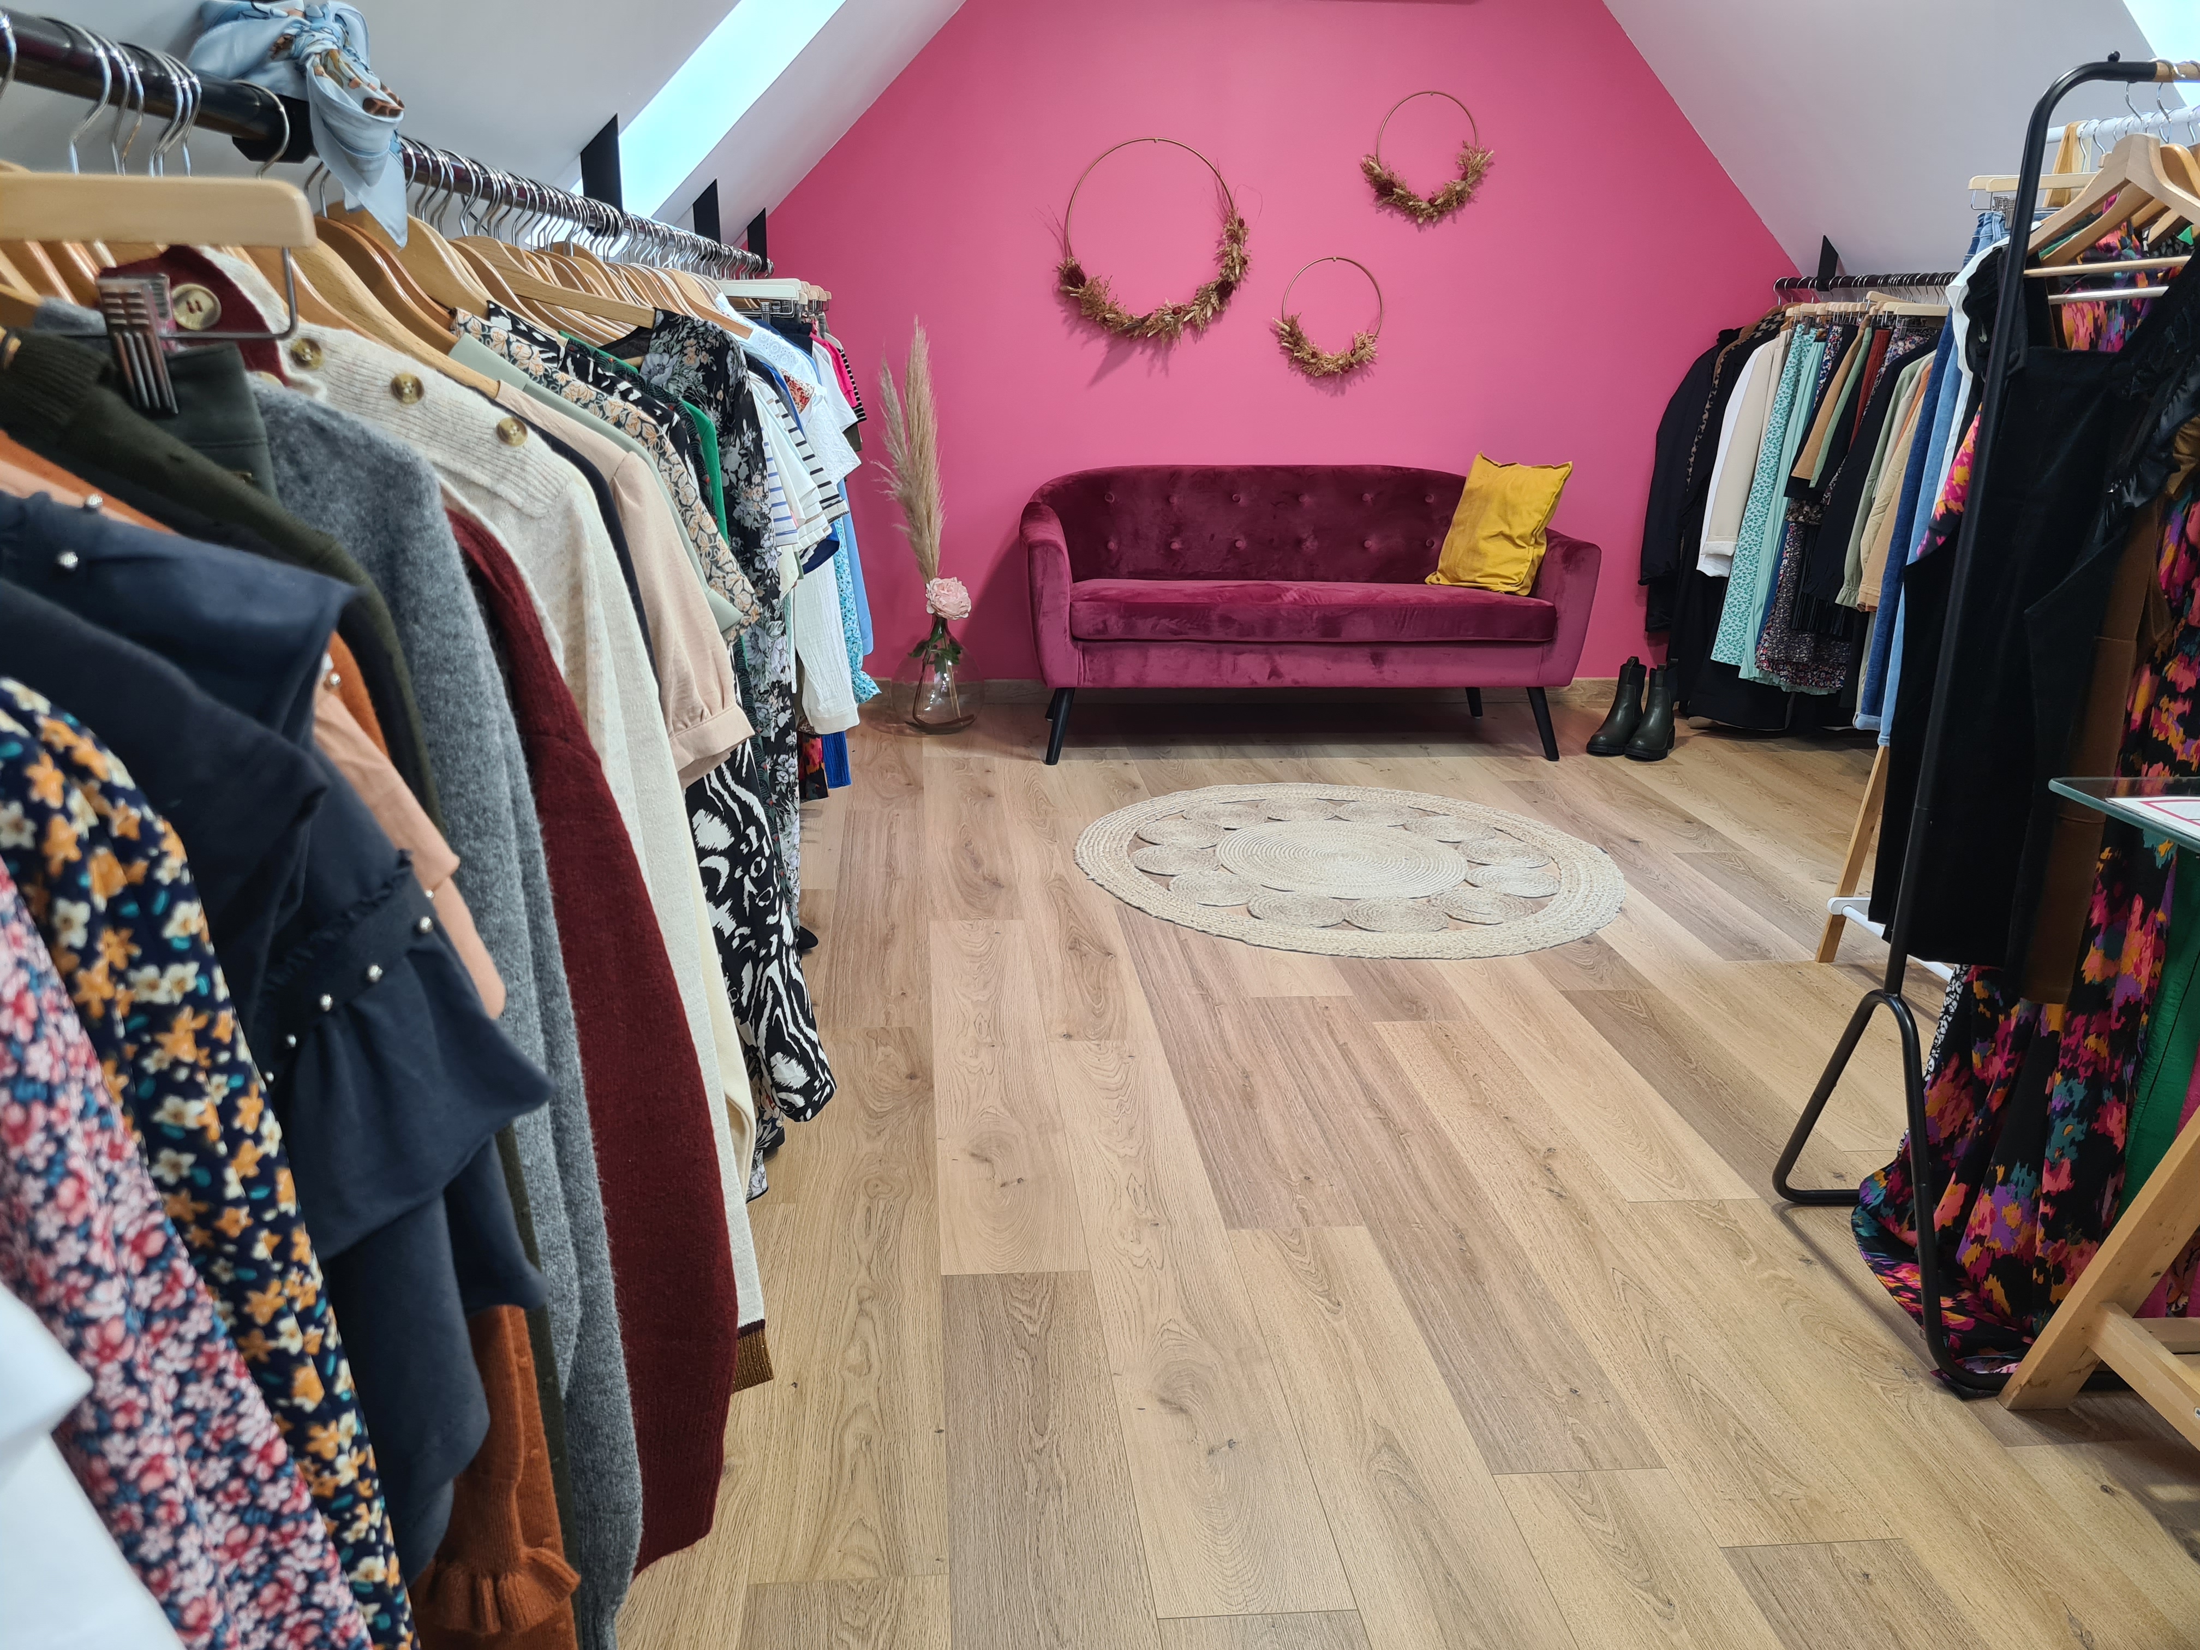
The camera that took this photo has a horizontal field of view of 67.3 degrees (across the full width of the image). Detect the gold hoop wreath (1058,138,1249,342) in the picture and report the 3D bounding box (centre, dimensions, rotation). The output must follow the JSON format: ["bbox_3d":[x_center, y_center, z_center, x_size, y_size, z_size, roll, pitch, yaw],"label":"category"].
[{"bbox_3d":[0.157,-1.696,4.809,0.560,0.561,0.070,-1,17,-6],"label":"gold hoop wreath"}]

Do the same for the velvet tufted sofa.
[{"bbox_3d":[0.575,-0.637,4.821,1.650,0.760,0.700,-1,17,-6],"label":"velvet tufted sofa"}]

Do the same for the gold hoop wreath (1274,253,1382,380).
[{"bbox_3d":[0.682,-1.510,4.928,0.330,0.348,0.060,-1,17,-6],"label":"gold hoop wreath"}]

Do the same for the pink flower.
[{"bbox_3d":[-0.442,-0.660,4.827,0.130,0.120,0.120,-1,17,-6],"label":"pink flower"}]

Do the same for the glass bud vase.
[{"bbox_3d":[-0.469,-0.444,4.891,0.250,0.300,0.250,-1,17,-6],"label":"glass bud vase"}]

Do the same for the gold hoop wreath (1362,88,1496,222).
[{"bbox_3d":[0.959,-1.945,4.826,0.397,0.359,0.060,-1,17,-6],"label":"gold hoop wreath"}]

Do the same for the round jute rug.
[{"bbox_3d":[0.566,0.071,3.785,1.250,0.012,1.260,1,17,0],"label":"round jute rug"}]

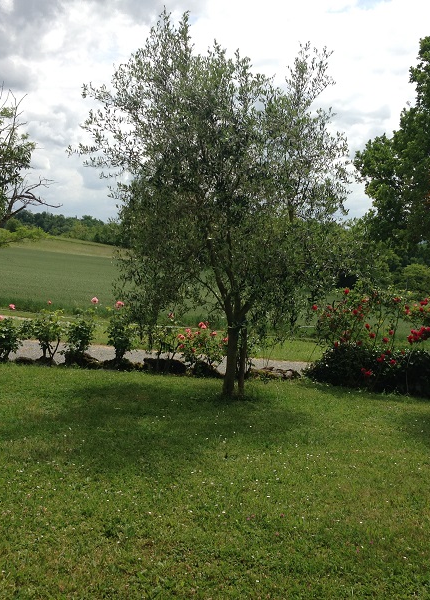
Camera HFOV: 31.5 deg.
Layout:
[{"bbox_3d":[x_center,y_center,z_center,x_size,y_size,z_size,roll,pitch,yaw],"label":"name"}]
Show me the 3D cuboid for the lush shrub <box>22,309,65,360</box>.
[{"bbox_3d":[-2.637,0.533,11.800,0.636,0.783,0.620,-1,3,-13],"label":"lush shrub"}]

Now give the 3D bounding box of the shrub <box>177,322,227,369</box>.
[{"bbox_3d":[-0.181,0.661,11.000,0.723,0.647,0.650,0,3,-1],"label":"shrub"}]

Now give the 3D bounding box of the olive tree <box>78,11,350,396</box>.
[{"bbox_3d":[-0.013,-1.066,9.200,3.229,4.473,3.000,0,3,0],"label":"olive tree"}]

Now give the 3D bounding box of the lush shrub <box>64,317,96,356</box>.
[{"bbox_3d":[-2.096,0.566,11.800,0.489,0.604,0.500,-1,3,-10],"label":"lush shrub"}]

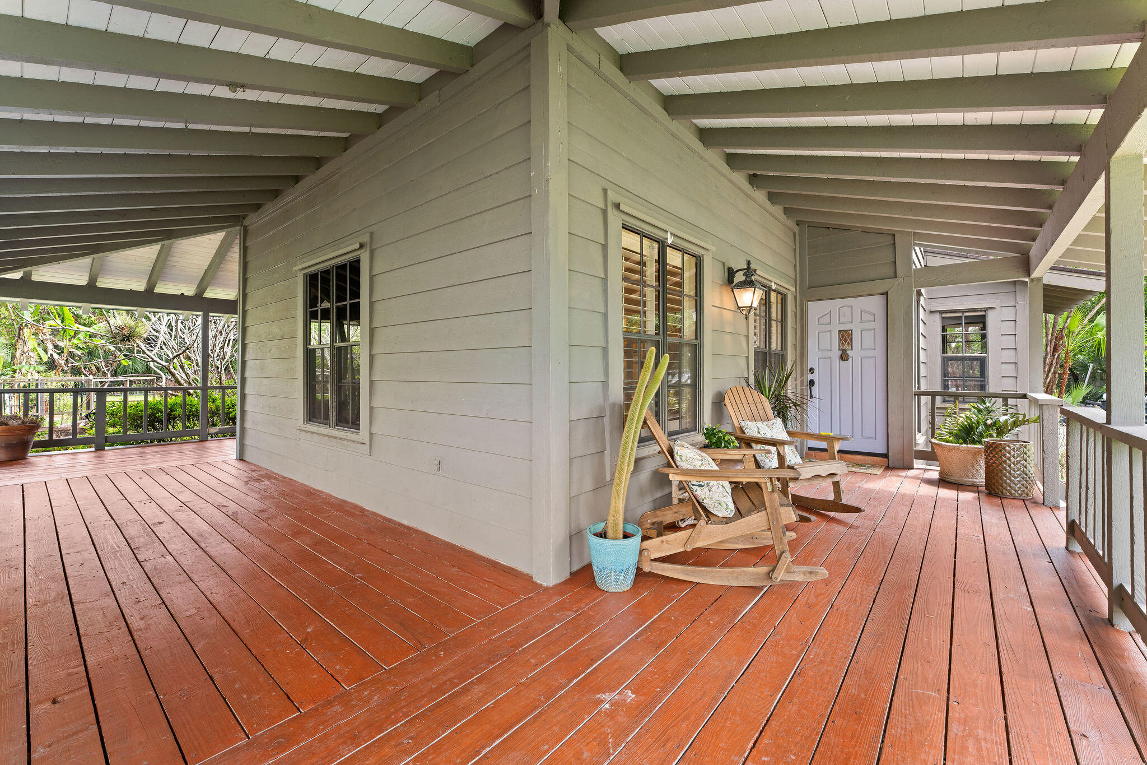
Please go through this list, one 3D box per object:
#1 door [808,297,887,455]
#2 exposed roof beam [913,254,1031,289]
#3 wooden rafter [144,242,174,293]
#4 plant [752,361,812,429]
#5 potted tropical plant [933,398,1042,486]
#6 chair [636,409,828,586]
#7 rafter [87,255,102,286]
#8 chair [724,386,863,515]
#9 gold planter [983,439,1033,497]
[{"bbox_3d":[3.602,-0.104,5.898,0.900,2.020,0.060,1,2,39],"label":"door"},{"bbox_3d":[4.549,-1.250,5.137,1.015,0.235,0.090,1,2,39],"label":"exposed roof beam"},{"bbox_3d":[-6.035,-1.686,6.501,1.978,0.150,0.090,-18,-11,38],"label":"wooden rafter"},{"bbox_3d":[2.200,0.409,4.731,0.600,1.280,0.620,1,2,41],"label":"plant"},{"bbox_3d":[4.249,0.617,4.706,0.740,0.890,0.700,1,2,41],"label":"potted tropical plant"},{"bbox_3d":[0.913,0.606,2.723,1.010,1.000,0.670,0,1,11],"label":"chair"},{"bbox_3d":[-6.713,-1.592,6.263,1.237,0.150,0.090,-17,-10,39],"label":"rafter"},{"bbox_3d":[1.817,0.581,3.802,0.670,1.000,1.010,-1,1,-23],"label":"chair"},{"bbox_3d":[4.164,0.819,4.276,0.335,0.505,0.335,1,2,41],"label":"gold planter"}]

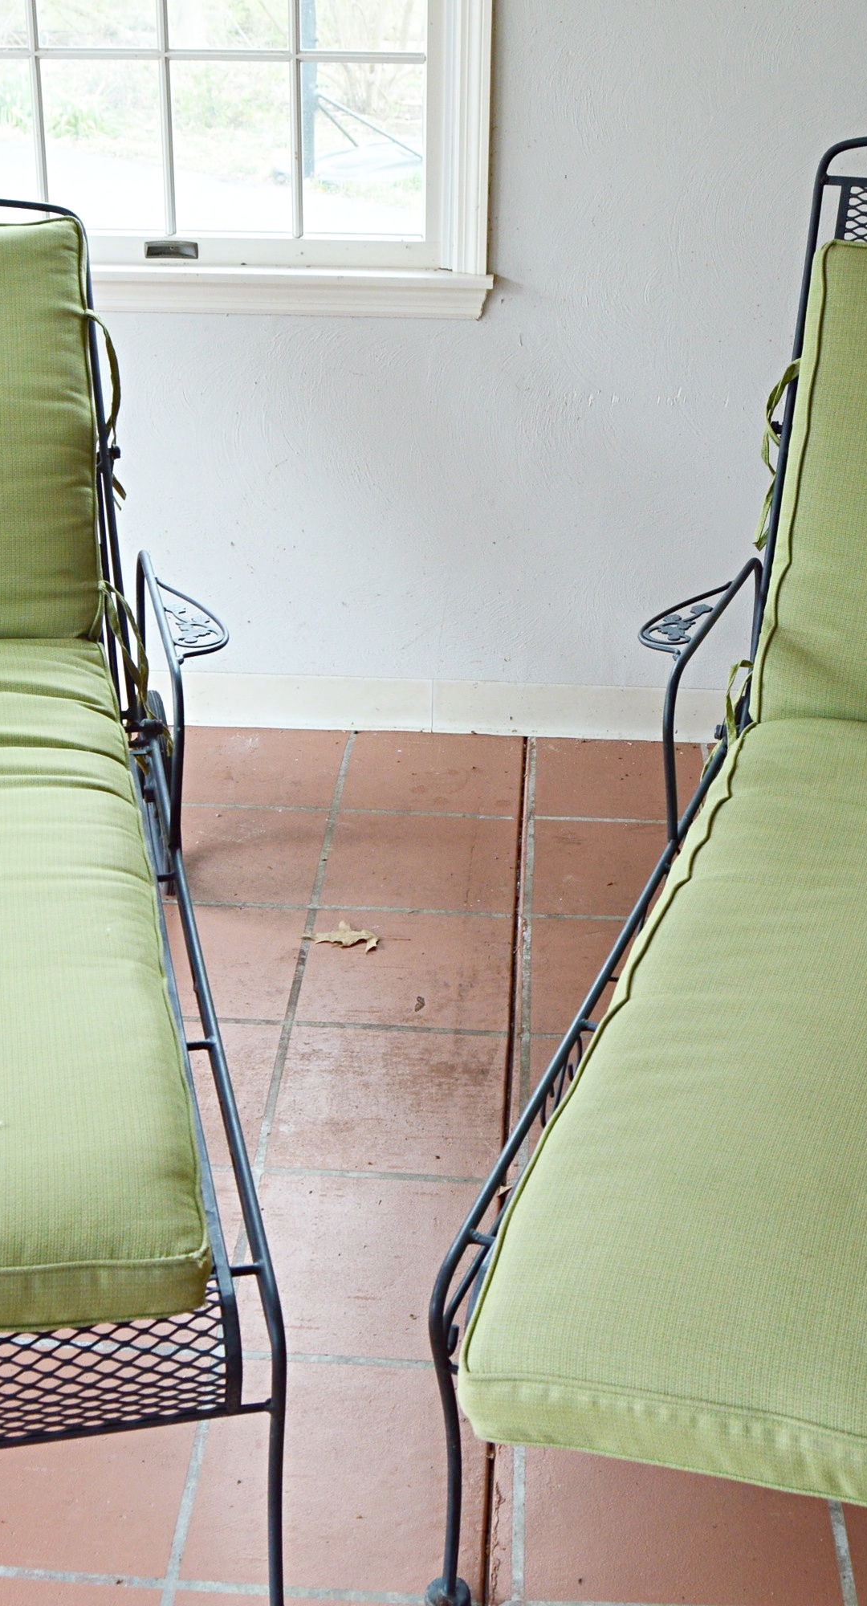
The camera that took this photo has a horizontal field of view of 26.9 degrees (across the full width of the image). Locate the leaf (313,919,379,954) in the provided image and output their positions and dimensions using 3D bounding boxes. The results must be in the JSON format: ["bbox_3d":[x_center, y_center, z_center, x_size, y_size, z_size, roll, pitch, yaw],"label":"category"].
[{"bbox_3d":[-0.133,0.202,2.735,0.105,0.021,0.062,4,29,7],"label":"leaf"}]

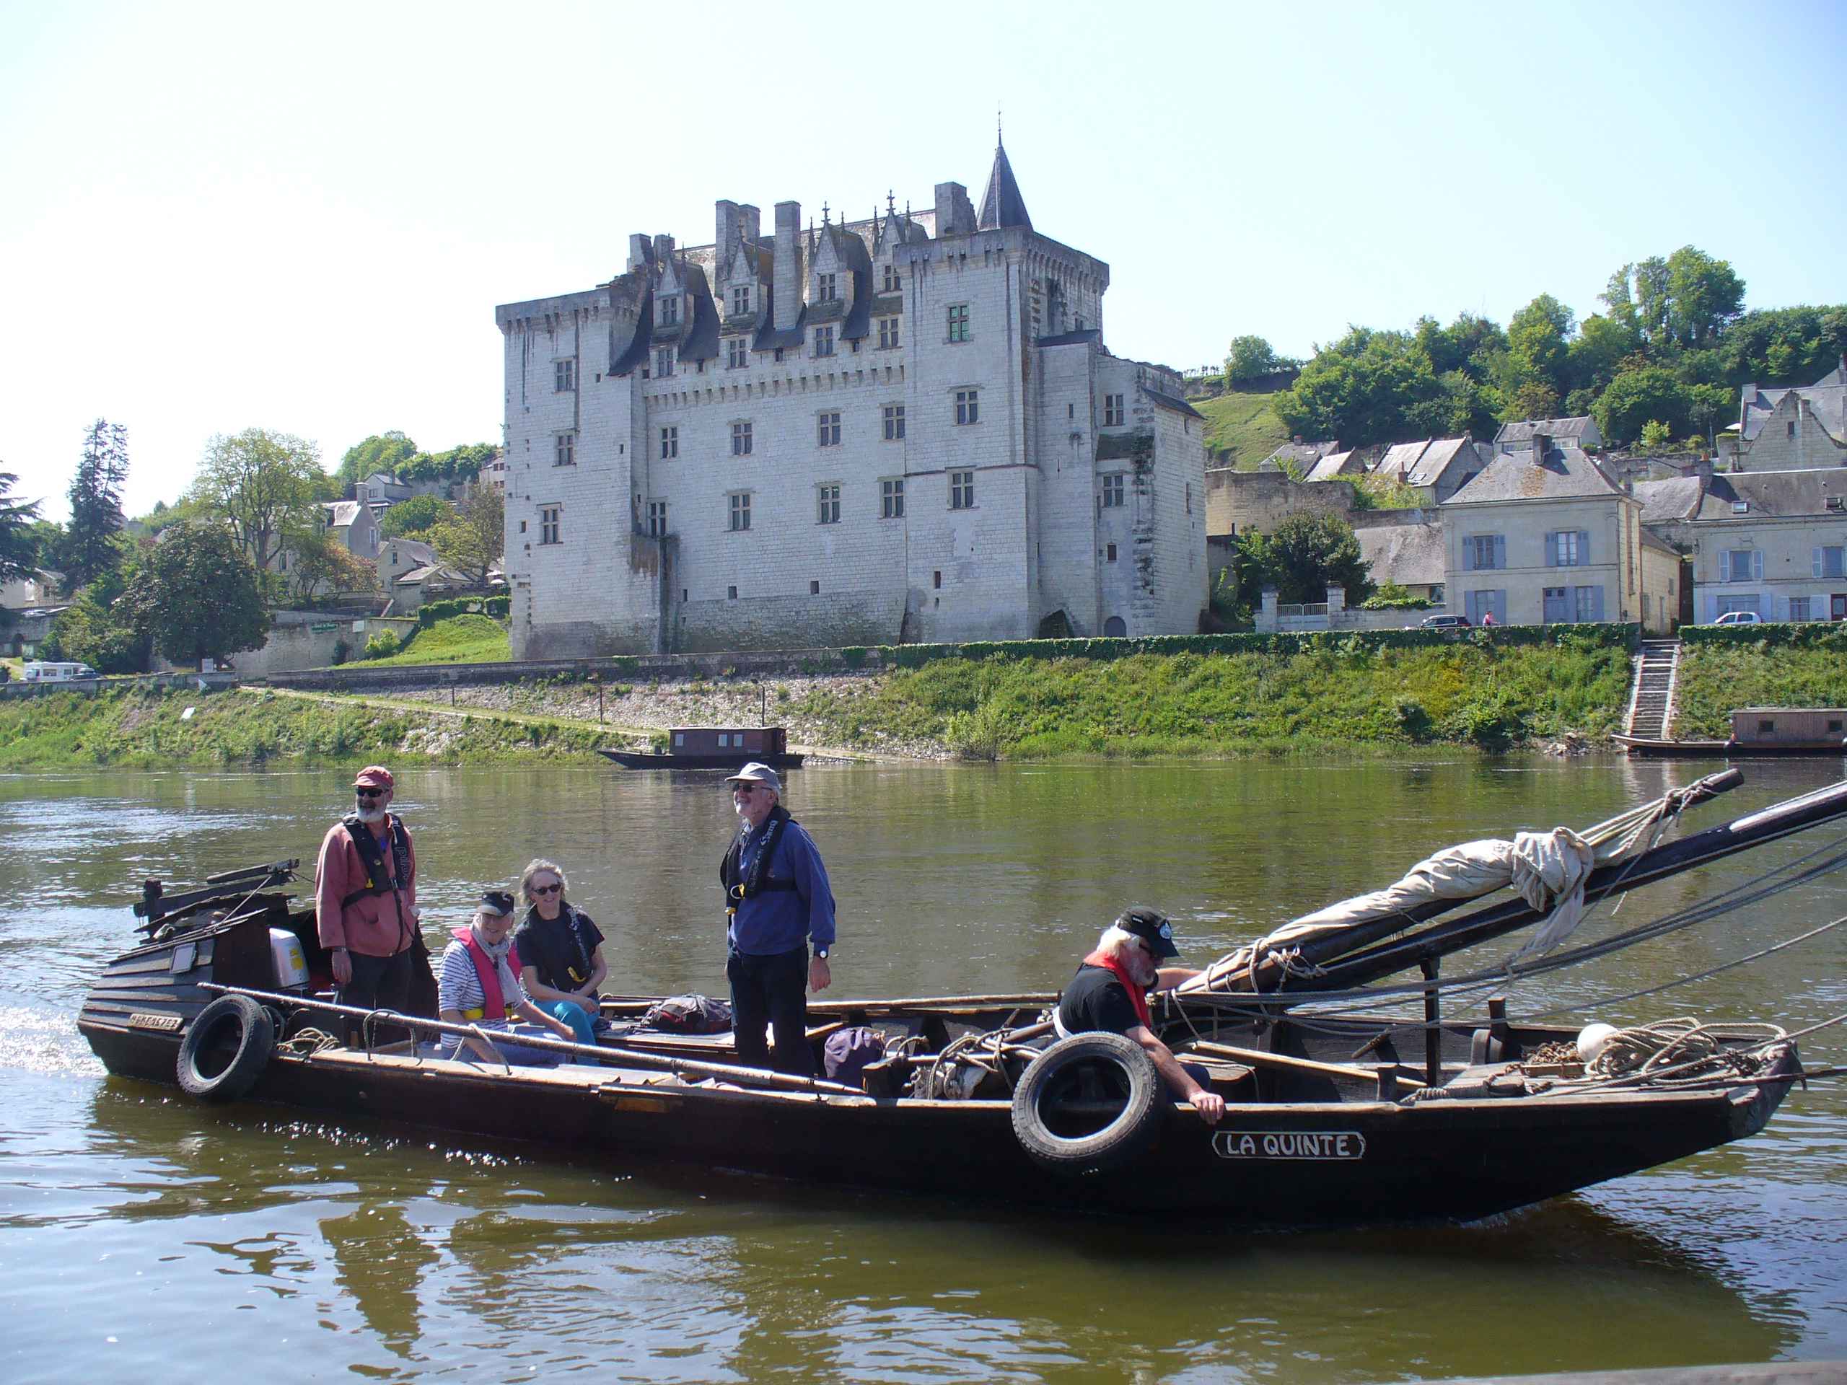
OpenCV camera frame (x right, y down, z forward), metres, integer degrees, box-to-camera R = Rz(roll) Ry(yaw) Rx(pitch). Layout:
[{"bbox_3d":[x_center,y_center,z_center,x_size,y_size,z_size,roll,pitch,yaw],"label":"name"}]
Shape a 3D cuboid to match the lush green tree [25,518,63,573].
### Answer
[{"bbox_3d":[-99.030,-15.920,222.290,6.300,7.630,5.980,-1,-1,-24],"label":"lush green tree"}]

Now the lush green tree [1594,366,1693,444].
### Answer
[{"bbox_3d":[74.560,-29.510,204.440,9.980,8.650,9.480,-1,-1,20],"label":"lush green tree"}]

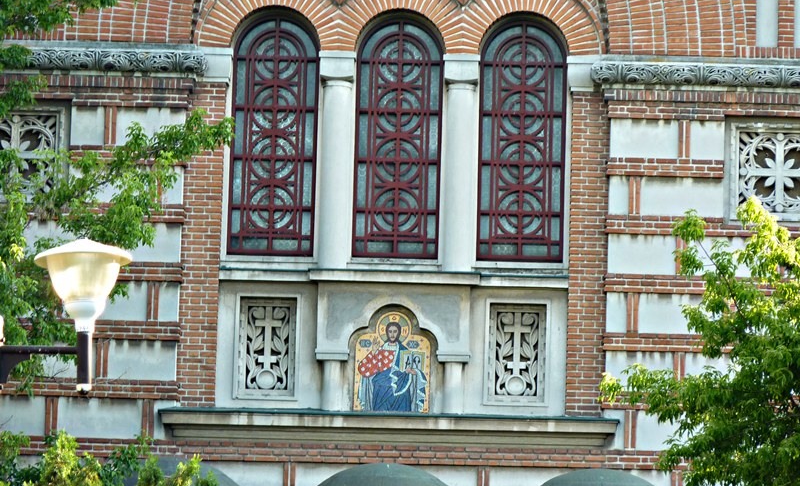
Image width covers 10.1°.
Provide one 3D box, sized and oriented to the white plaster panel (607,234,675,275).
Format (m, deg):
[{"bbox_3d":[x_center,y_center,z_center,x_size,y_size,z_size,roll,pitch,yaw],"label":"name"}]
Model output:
[{"bbox_3d":[2.980,0.154,55.915,0.826,0.496,0.060,1,-11,2],"label":"white plaster panel"}]

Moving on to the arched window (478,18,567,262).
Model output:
[{"bbox_3d":[1.494,-1.255,55.476,1.041,2.990,0.120,1,-9,1],"label":"arched window"}]

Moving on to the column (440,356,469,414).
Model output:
[{"bbox_3d":[0.658,1.696,54.691,0.326,0.722,0.300,1,-9,1],"label":"column"}]

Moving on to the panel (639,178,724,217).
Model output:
[{"bbox_3d":[3.486,-0.551,56.036,1.034,0.492,0.060,1,-11,2],"label":"panel"}]

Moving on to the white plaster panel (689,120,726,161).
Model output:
[{"bbox_3d":[3.408,-1.133,50.274,0.369,0.430,0.050,1,-10,2],"label":"white plaster panel"}]

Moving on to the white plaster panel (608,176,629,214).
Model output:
[{"bbox_3d":[2.423,-0.519,50.190,0.216,0.423,0.050,1,-10,2],"label":"white plaster panel"}]

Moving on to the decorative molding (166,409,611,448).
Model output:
[{"bbox_3d":[-0.141,2.281,55.392,5.575,0.340,0.380,1,-11,2],"label":"decorative molding"}]

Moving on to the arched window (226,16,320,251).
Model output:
[{"bbox_3d":[-1.545,-1.318,55.550,1.042,2.994,0.150,1,-9,1],"label":"arched window"}]

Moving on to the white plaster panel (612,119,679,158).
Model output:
[{"bbox_3d":[3.034,-1.282,56.190,0.846,0.479,0.060,1,-11,2],"label":"white plaster panel"}]

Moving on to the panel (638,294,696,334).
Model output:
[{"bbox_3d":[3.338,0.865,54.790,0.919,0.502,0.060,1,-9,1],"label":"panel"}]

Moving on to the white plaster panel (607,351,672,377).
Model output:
[{"bbox_3d":[2.886,1.539,54.690,0.833,0.514,0.060,1,-9,1],"label":"white plaster panel"}]

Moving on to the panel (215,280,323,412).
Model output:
[{"bbox_3d":[-1.609,1.245,55.014,1.227,1.575,0.130,1,-9,1],"label":"panel"}]

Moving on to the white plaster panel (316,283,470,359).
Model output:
[{"bbox_3d":[-0.069,0.888,50.085,1.677,0.849,0.250,1,-10,2],"label":"white plaster panel"}]

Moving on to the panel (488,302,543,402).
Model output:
[{"bbox_3d":[1.439,1.373,55.827,0.671,1.204,0.100,1,-11,2],"label":"panel"}]

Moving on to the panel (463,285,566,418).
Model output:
[{"bbox_3d":[1.407,1.328,54.938,1.213,1.597,0.130,1,-9,1],"label":"panel"}]

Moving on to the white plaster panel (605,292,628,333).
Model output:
[{"bbox_3d":[2.393,0.779,49.955,0.242,0.452,0.050,1,-10,2],"label":"white plaster panel"}]

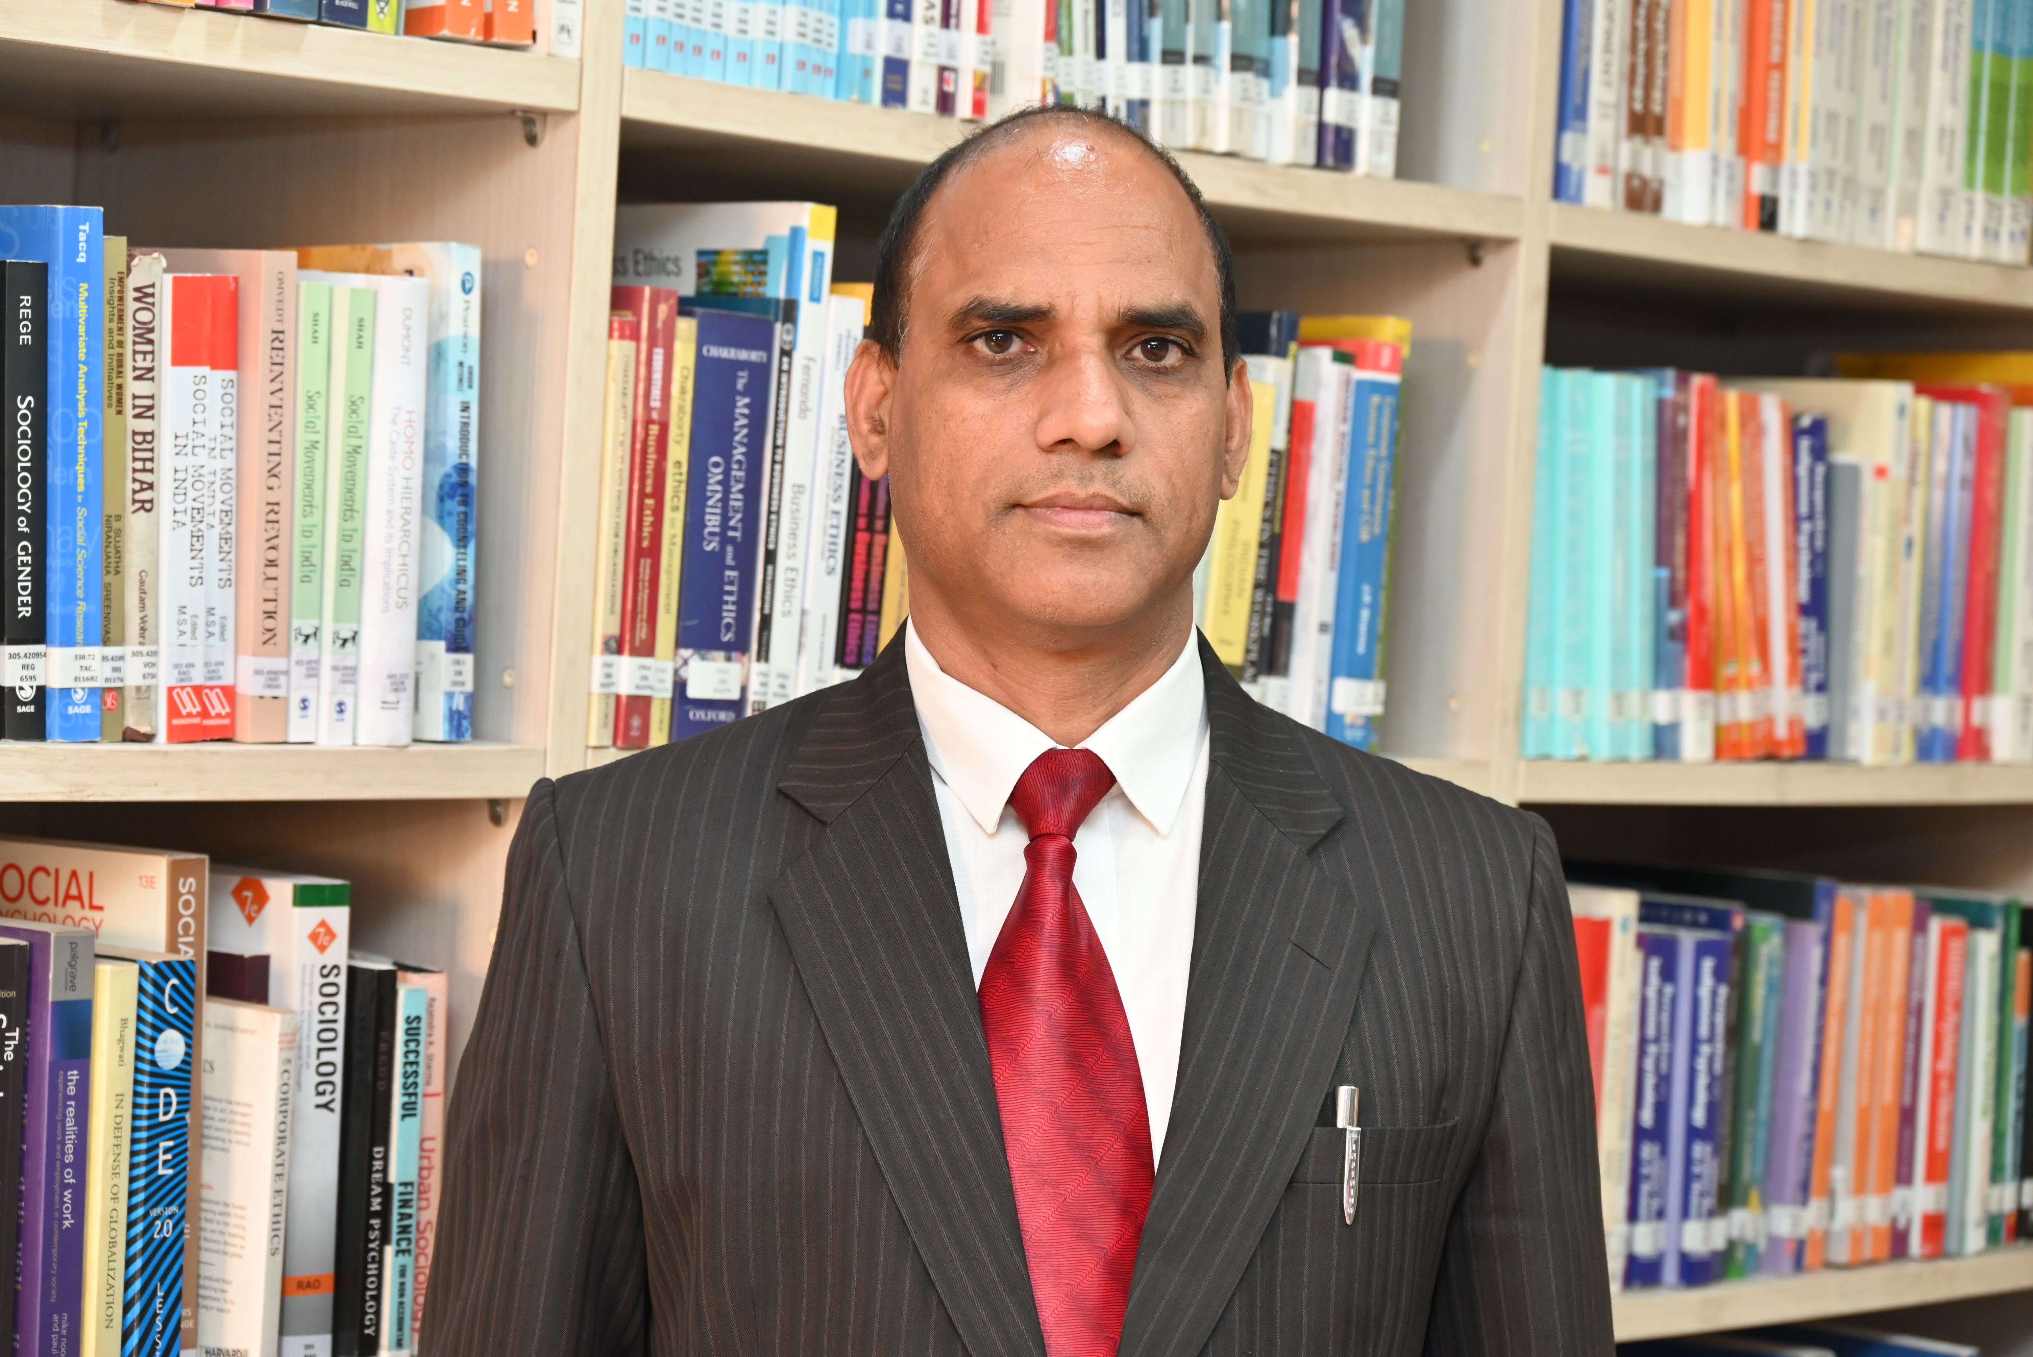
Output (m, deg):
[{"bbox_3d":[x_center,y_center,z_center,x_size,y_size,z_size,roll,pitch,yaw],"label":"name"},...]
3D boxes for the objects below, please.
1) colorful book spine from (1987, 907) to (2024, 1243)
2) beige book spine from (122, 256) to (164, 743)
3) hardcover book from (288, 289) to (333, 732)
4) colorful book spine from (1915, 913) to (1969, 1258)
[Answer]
[{"bbox_3d":[0.619,0.265,3.246,0.015,0.234,0.155,1,3,-45],"label":"colorful book spine"},{"bbox_3d":[-0.443,-0.084,2.156,0.017,0.218,0.145,-2,5,-45],"label":"beige book spine"},{"bbox_3d":[-0.383,-0.082,2.254,0.015,0.216,0.140,2,2,-44],"label":"hardcover book"},{"bbox_3d":[0.564,0.269,3.175,0.028,0.224,0.150,2,2,-45],"label":"colorful book spine"}]

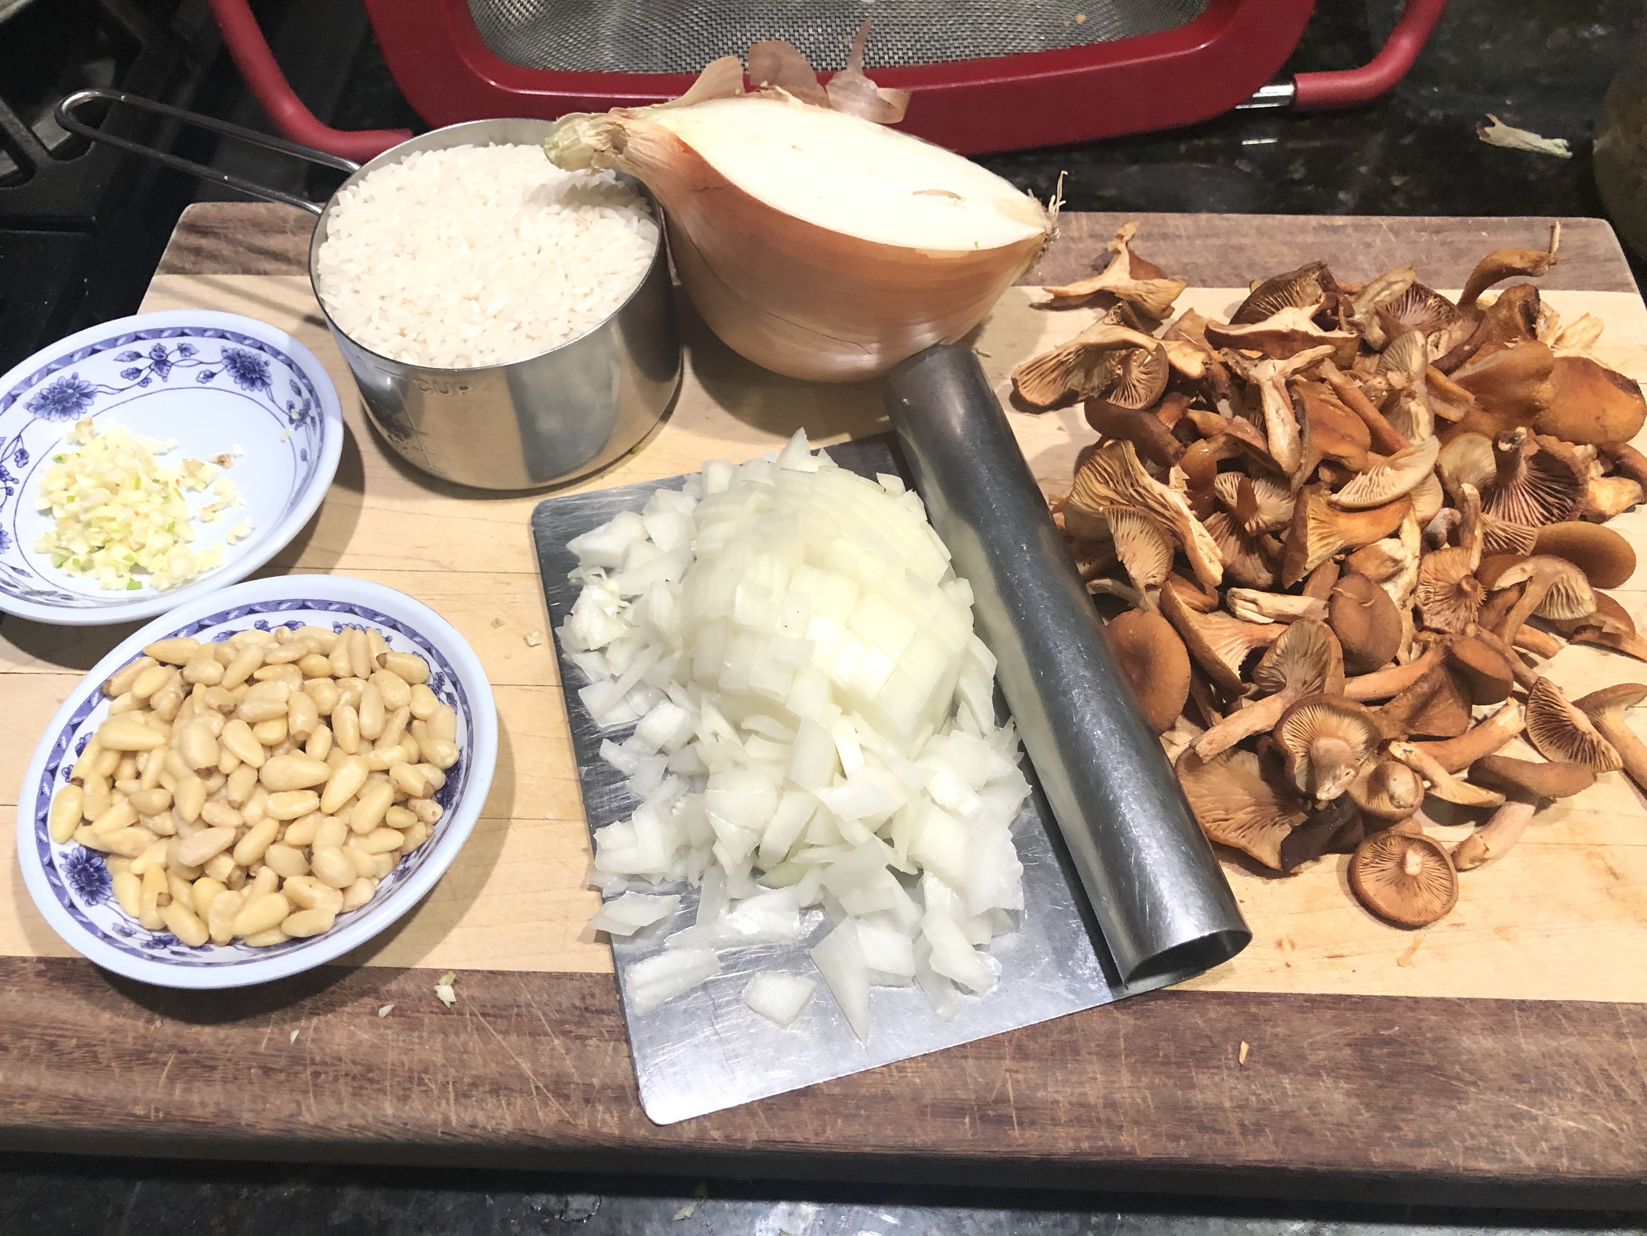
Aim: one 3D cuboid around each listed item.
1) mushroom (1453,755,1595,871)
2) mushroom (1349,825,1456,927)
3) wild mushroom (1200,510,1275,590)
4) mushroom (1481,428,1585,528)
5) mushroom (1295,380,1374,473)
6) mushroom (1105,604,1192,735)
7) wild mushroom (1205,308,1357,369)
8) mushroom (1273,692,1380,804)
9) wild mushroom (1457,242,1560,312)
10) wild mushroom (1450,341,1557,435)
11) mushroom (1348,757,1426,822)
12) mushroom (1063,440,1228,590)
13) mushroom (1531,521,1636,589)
[{"bbox_3d":[0.142,0.039,0.271,0.026,0.018,0.022,15,104,-3],"label":"mushroom"},{"bbox_3d":[0.118,0.053,0.271,0.021,0.010,0.021,0,59,0],"label":"mushroom"},{"bbox_3d":[0.095,-0.015,0.305,0.020,0.014,0.019,-1,75,6],"label":"wild mushroom"},{"bbox_3d":[0.162,-0.032,0.304,0.023,0.016,0.022,-4,59,6],"label":"mushroom"},{"bbox_3d":[0.118,-0.044,0.309,0.017,0.013,0.021,12,65,-35],"label":"mushroom"},{"bbox_3d":[0.069,0.011,0.288,0.021,0.013,0.025,-6,67,20],"label":"mushroom"},{"bbox_3d":[0.113,-0.069,0.329,0.037,0.014,0.017,8,17,2],"label":"wild mushroom"},{"bbox_3d":[0.103,0.027,0.275,0.021,0.021,0.019,7,23,16],"label":"mushroom"},{"bbox_3d":[0.179,-0.089,0.349,0.028,0.012,0.012,-31,24,2],"label":"wild mushroom"},{"bbox_3d":[0.163,-0.055,0.320,0.025,0.017,0.021,8,55,-12],"label":"wild mushroom"},{"bbox_3d":[0.113,0.035,0.268,0.014,0.014,0.014,0,83,9],"label":"mushroom"},{"bbox_3d":[0.074,-0.024,0.306,0.040,0.018,0.027,40,90,18],"label":"mushroom"},{"bbox_3d":[0.173,-0.015,0.304,0.023,0.011,0.018,15,44,12],"label":"mushroom"}]

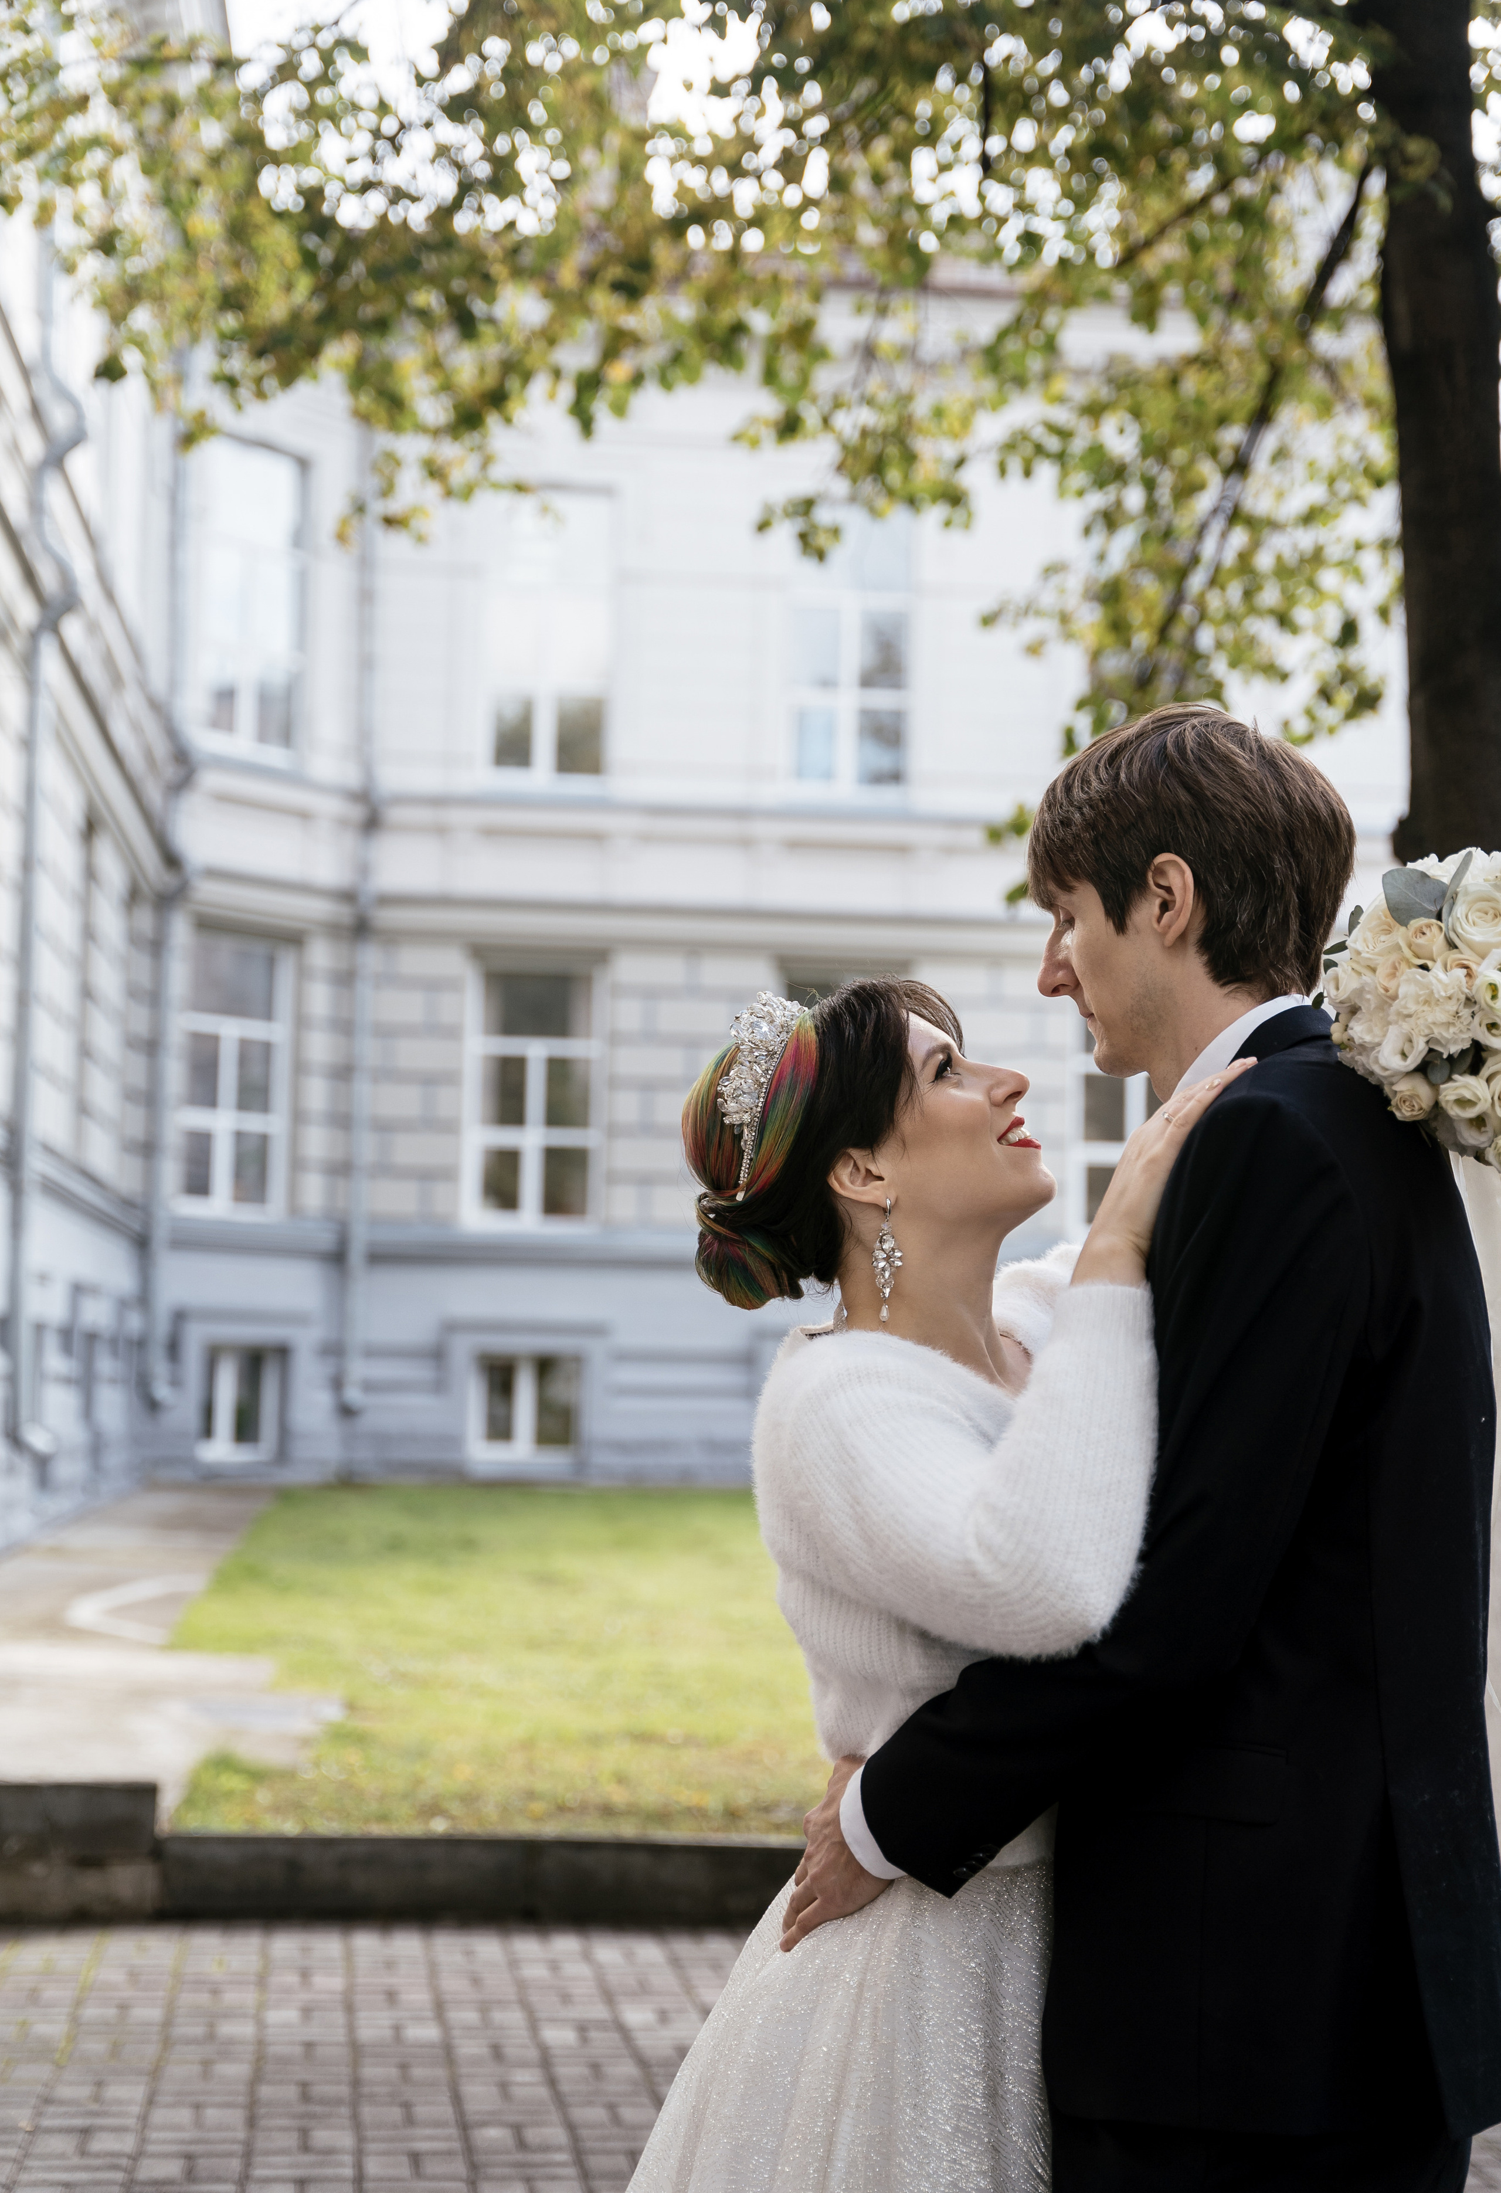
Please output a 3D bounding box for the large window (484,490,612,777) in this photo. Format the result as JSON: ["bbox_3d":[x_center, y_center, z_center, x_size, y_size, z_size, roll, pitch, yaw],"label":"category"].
[{"bbox_3d":[-2.063,-4.713,32.044,1.196,2.912,0.200,2,-6,-6],"label":"large window"}]

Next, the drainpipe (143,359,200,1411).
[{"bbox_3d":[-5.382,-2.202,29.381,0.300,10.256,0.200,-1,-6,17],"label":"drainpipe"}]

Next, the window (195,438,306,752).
[{"bbox_3d":[-4.911,-4.909,30.732,0.200,2.885,1.132,-3,-7,39],"label":"window"}]

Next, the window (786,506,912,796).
[{"bbox_3d":[1.031,-4.595,32.357,1.194,2.830,0.200,2,-6,-6],"label":"window"}]

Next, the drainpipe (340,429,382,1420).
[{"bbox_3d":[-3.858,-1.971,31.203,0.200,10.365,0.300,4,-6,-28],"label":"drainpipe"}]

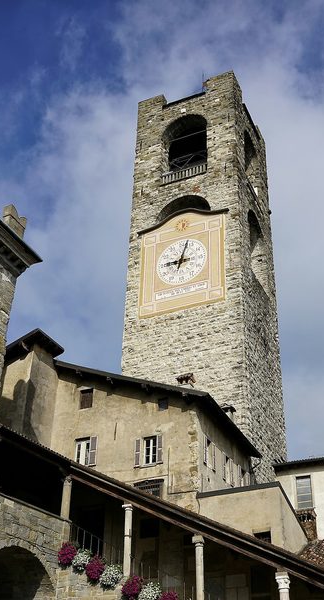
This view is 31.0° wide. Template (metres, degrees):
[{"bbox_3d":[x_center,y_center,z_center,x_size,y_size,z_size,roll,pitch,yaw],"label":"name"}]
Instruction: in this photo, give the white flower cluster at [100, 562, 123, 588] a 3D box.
[{"bbox_3d":[-1.916,10.248,21.697,0.740,0.820,0.600,-15,-33,25],"label":"white flower cluster"}]

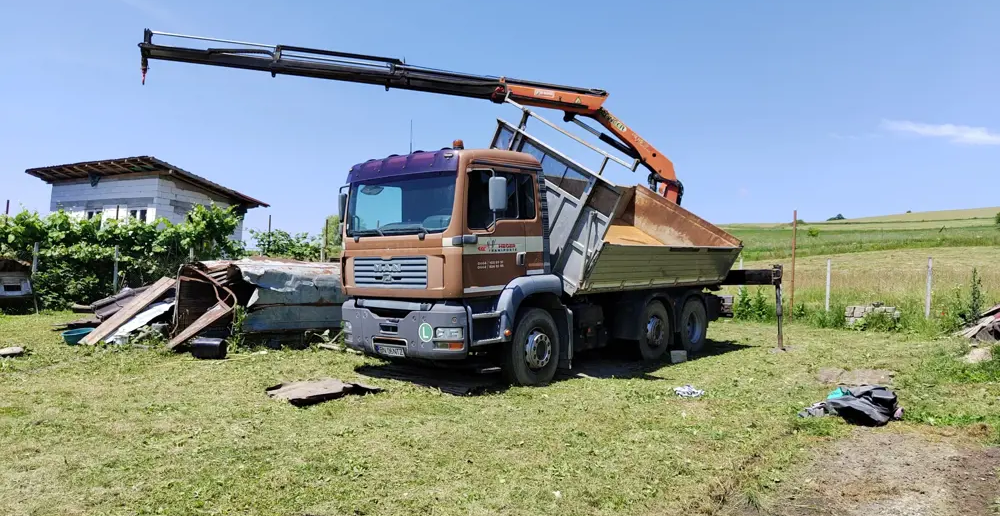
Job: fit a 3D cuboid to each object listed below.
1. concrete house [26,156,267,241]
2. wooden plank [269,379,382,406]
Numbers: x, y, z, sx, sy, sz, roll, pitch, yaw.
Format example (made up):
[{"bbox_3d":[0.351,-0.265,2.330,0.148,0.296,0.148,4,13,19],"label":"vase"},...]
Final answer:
[{"bbox_3d":[-14.830,-1.151,29.151,7.867,4.700,5.581,1,-4,27],"label":"concrete house"},{"bbox_3d":[-2.280,1.700,9.000,1.280,0.100,0.770,1,-1,-36],"label":"wooden plank"}]

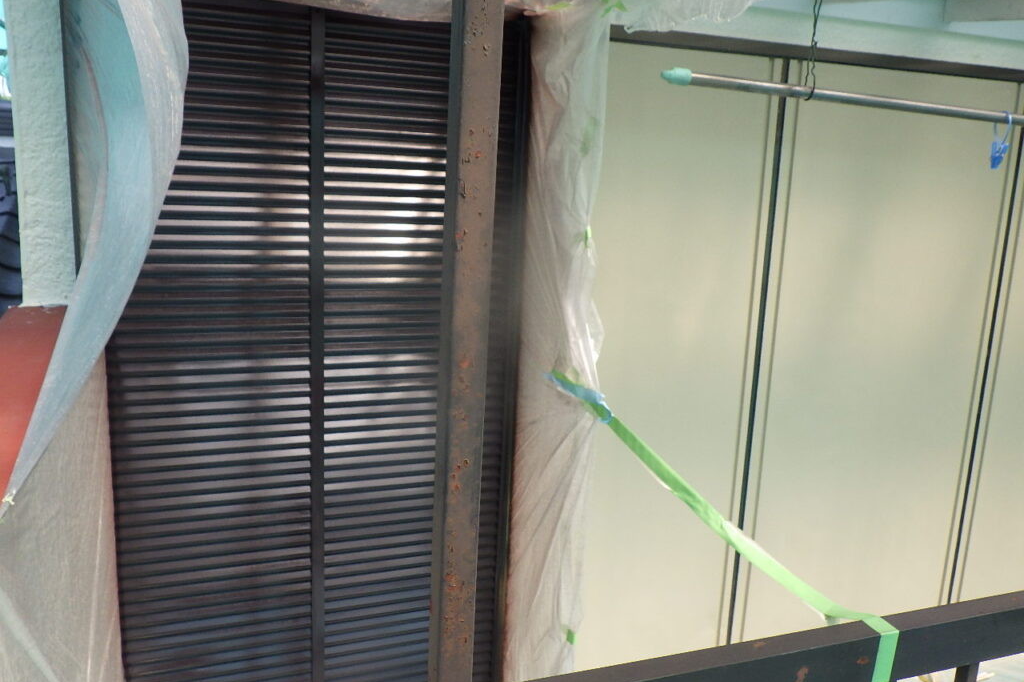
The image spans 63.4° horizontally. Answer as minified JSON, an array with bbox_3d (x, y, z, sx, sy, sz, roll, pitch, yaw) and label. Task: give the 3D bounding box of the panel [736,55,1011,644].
[{"bbox_3d":[1.083,0.114,2.477,0.810,1.750,0.045,-2,11,-21],"label":"panel"}]

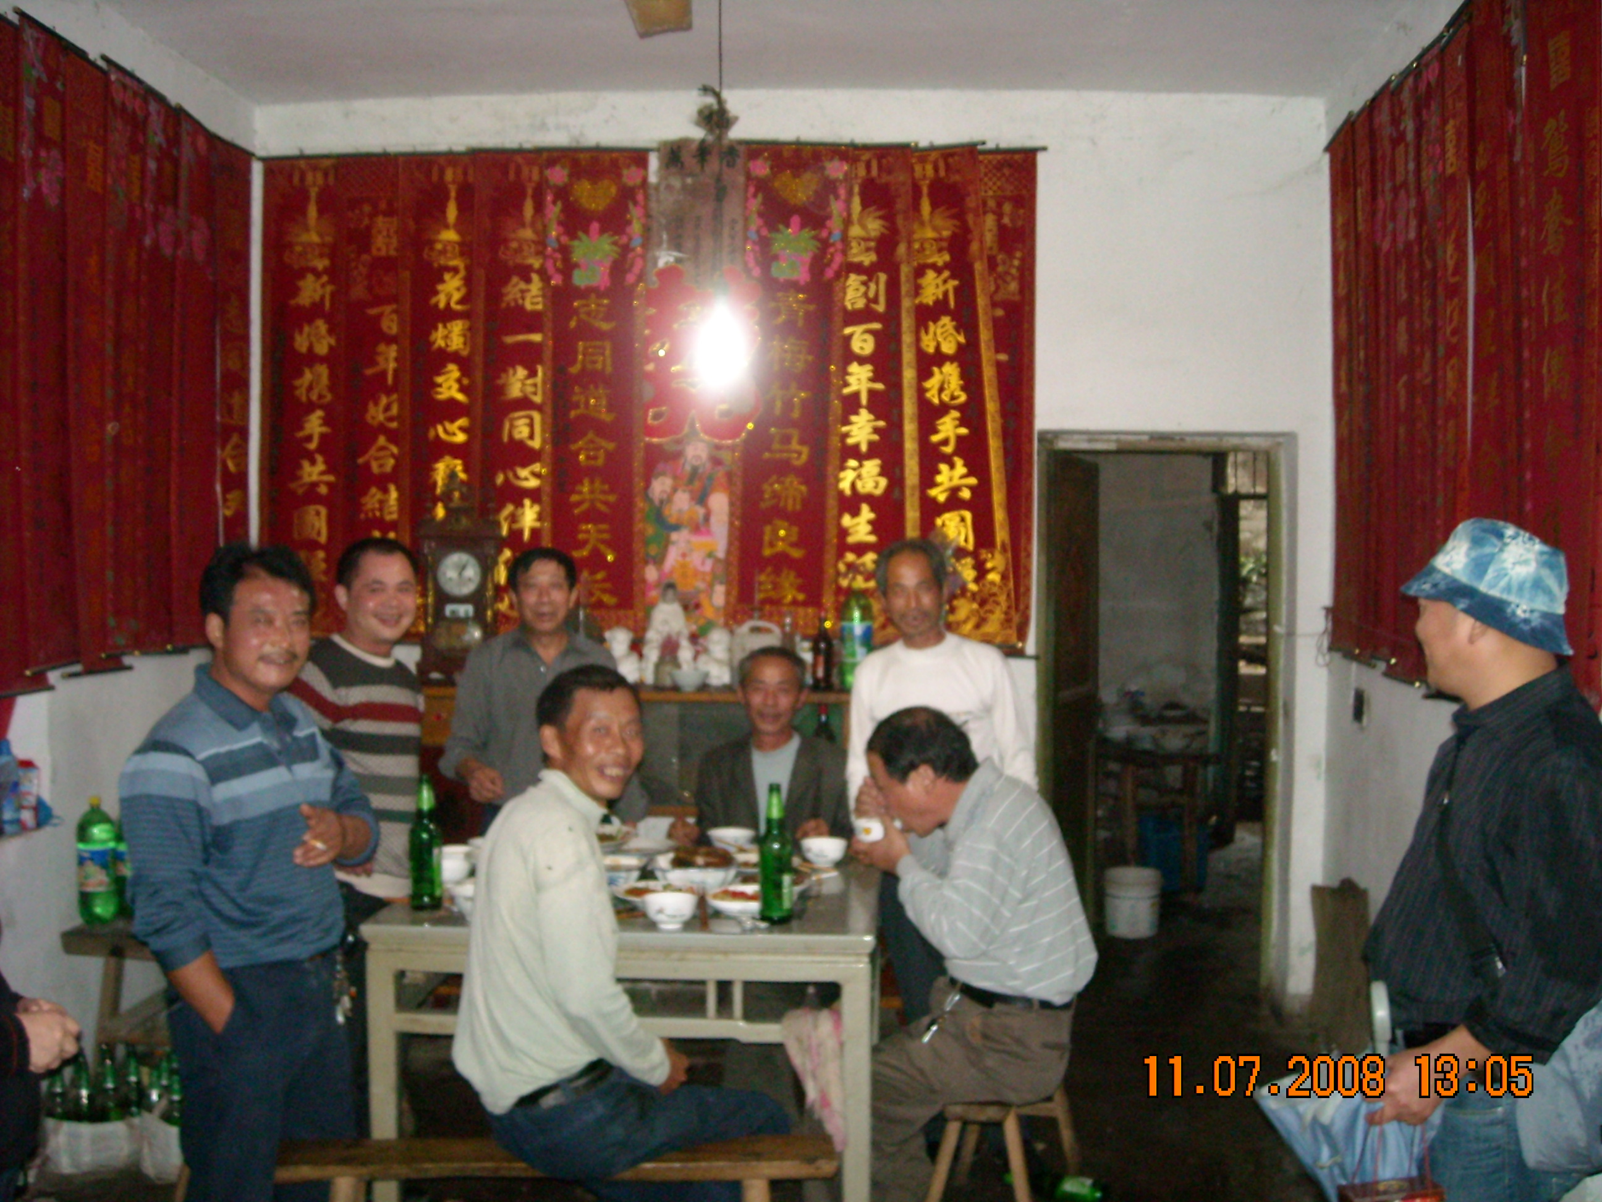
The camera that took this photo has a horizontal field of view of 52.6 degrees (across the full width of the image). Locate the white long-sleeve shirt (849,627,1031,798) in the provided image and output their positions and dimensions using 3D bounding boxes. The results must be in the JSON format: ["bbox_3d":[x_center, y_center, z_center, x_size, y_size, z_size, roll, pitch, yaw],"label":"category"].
[{"bbox_3d":[0.387,0.404,4.450,0.530,0.640,0.270,1,3,16],"label":"white long-sleeve shirt"}]

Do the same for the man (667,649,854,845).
[{"bbox_3d":[-0.100,0.790,4.250,0.540,1.310,0.680,0,2,-1],"label":"man"}]

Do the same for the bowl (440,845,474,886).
[{"bbox_3d":[-0.796,0.599,3.680,0.106,0.078,0.106,0,3,0],"label":"bowl"}]

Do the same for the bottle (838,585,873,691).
[{"bbox_3d":[0.185,0.121,5.300,0.104,0.333,0.104,0,3,4],"label":"bottle"}]

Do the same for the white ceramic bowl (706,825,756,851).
[{"bbox_3d":[-0.172,0.598,4.000,0.119,0.058,0.119,0,2,0],"label":"white ceramic bowl"}]

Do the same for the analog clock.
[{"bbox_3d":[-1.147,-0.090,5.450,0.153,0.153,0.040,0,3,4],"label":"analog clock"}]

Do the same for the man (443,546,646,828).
[{"bbox_3d":[-0.695,0.643,4.400,0.530,1.620,0.330,0,2,-9],"label":"man"}]

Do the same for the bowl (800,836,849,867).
[{"bbox_3d":[0.057,0.603,3.870,0.112,0.060,0.112,0,2,0],"label":"bowl"}]

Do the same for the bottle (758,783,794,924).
[{"bbox_3d":[-0.050,0.509,3.270,0.070,0.278,0.070,0,2,0],"label":"bottle"}]

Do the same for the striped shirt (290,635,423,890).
[{"bbox_3d":[-1.005,0.371,3.650,0.470,0.600,0.290,-1,2,-30],"label":"striped shirt"}]

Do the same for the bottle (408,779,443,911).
[{"bbox_3d":[-0.802,0.514,3.467,0.072,0.280,0.072,0,3,4],"label":"bottle"}]

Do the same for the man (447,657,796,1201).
[{"bbox_3d":[-0.320,0.800,2.900,0.720,1.360,0.500,-1,2,-35],"label":"man"}]

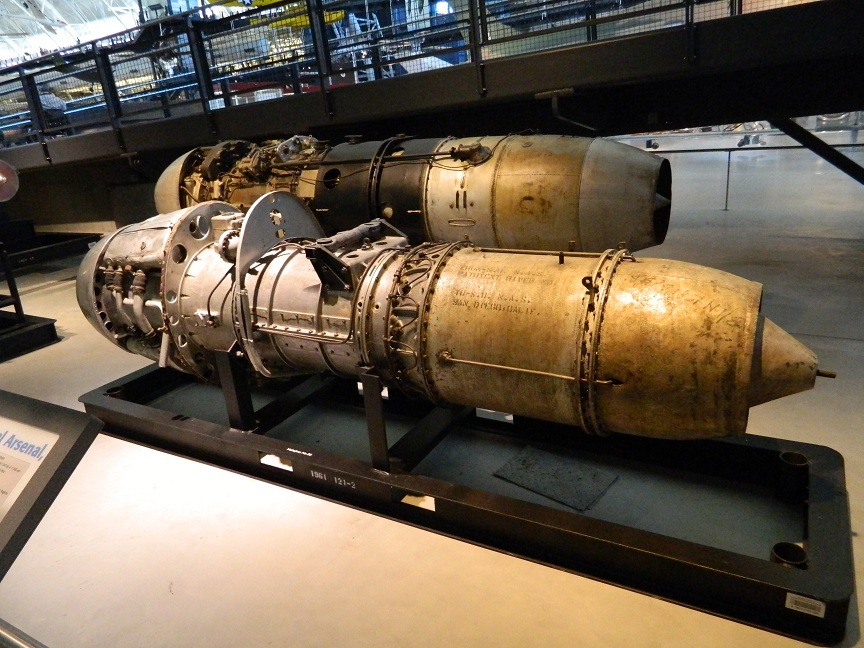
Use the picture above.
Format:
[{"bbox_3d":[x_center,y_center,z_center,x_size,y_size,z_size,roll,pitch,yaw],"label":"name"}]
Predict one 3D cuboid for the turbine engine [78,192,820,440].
[{"bbox_3d":[-0.262,-0.070,2.394,3.007,0.811,0.659,6,23,29],"label":"turbine engine"}]

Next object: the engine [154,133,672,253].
[{"bbox_3d":[-0.340,-0.819,4.114,3.591,0.835,0.814,6,23,29],"label":"engine"}]

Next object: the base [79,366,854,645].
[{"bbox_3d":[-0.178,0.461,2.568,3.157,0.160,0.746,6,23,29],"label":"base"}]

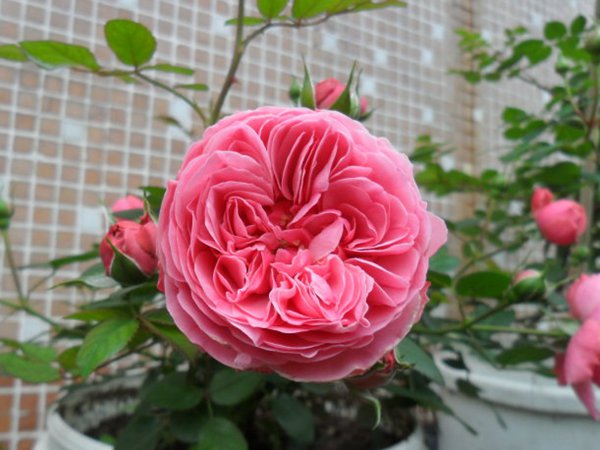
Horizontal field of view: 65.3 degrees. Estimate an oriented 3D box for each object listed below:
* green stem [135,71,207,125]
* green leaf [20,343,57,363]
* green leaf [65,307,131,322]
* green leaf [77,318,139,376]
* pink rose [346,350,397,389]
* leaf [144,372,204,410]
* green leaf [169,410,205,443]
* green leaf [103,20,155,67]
[{"bbox_3d":[-0.078,-0.079,0.285,0.058,0.008,0.007,37,6,12],"label":"green stem"},{"bbox_3d":[-0.207,0.101,0.370,0.032,0.022,0.005,7,-45,7],"label":"green leaf"},{"bbox_3d":[-0.114,0.051,0.265,0.036,0.004,0.018,-2,18,-6],"label":"green leaf"},{"bbox_3d":[-0.106,0.068,0.260,0.022,0.043,0.006,29,-20,38],"label":"green leaf"},{"bbox_3d":[0.036,0.070,0.235,0.024,0.025,0.024,21,25,-30],"label":"pink rose"},{"bbox_3d":[-0.086,0.114,0.320,0.042,0.030,0.008,-5,-42,-6],"label":"leaf"},{"bbox_3d":[-0.092,0.167,0.385,0.028,0.036,0.006,26,-36,21],"label":"green leaf"},{"bbox_3d":[-0.107,-0.115,0.295,0.033,0.035,0.006,-6,-23,-3],"label":"green leaf"}]

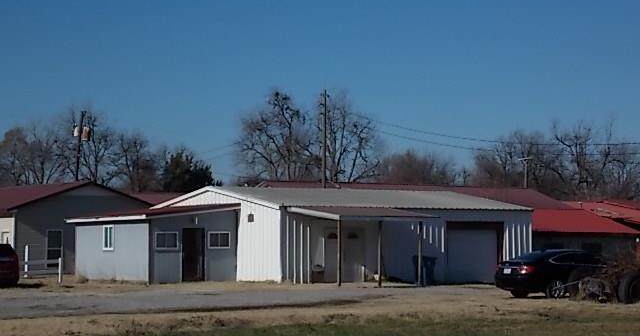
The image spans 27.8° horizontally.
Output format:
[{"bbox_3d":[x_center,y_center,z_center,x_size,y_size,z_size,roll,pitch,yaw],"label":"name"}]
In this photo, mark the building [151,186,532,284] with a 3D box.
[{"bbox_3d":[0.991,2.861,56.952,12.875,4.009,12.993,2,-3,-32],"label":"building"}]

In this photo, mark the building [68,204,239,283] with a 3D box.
[{"bbox_3d":[-7.197,3.148,54.215,4.167,3.030,7.944,2,-3,-32],"label":"building"}]

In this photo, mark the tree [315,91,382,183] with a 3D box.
[{"bbox_3d":[2.202,0.362,100.088,5.780,12.755,5.780,0,-3,0],"label":"tree"}]

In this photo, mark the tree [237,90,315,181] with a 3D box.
[{"bbox_3d":[-3.439,0.356,100.088,6.630,12.755,6.630,0,-3,0],"label":"tree"}]

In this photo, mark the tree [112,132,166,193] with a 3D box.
[{"bbox_3d":[-14.727,2.022,105.017,4.641,9.857,4.641,0,-3,0],"label":"tree"}]

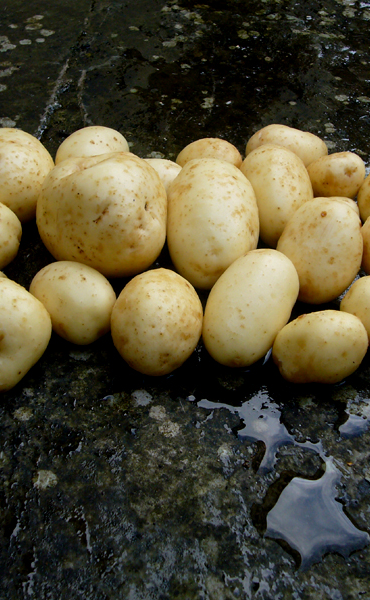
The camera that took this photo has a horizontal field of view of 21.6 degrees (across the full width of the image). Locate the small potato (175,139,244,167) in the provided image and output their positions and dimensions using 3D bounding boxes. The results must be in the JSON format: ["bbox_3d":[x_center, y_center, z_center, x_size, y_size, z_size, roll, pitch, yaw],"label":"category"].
[{"bbox_3d":[0.017,-0.093,0.670,0.047,0.036,0.039,0,44,0],"label":"small potato"}]

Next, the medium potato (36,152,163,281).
[{"bbox_3d":[-0.051,-0.052,0.601,0.081,0.073,0.084,12,45,13],"label":"medium potato"}]

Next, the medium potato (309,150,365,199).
[{"bbox_3d":[0.104,-0.085,0.665,0.042,0.032,0.034,-14,45,-14],"label":"medium potato"}]

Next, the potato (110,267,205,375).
[{"bbox_3d":[-0.018,0.014,0.620,0.059,0.062,0.073,0,42,0],"label":"potato"}]

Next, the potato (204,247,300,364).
[{"bbox_3d":[0.038,0.004,0.557,0.049,0.047,0.075,19,69,19],"label":"potato"}]

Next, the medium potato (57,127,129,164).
[{"bbox_3d":[-0.073,-0.111,0.766,0.058,0.053,0.050,0,42,0],"label":"medium potato"}]

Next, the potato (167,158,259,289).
[{"bbox_3d":[0.018,-0.049,0.605,0.057,0.054,0.088,2,69,2],"label":"potato"}]

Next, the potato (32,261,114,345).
[{"bbox_3d":[-0.074,0.002,0.641,0.057,0.052,0.059,0,42,0],"label":"potato"}]

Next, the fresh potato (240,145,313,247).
[{"bbox_3d":[0.068,-0.078,0.723,0.055,0.063,0.092,0,42,0],"label":"fresh potato"}]

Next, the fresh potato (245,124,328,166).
[{"bbox_3d":[0.083,-0.121,0.784,0.065,0.046,0.043,7,42,7],"label":"fresh potato"}]

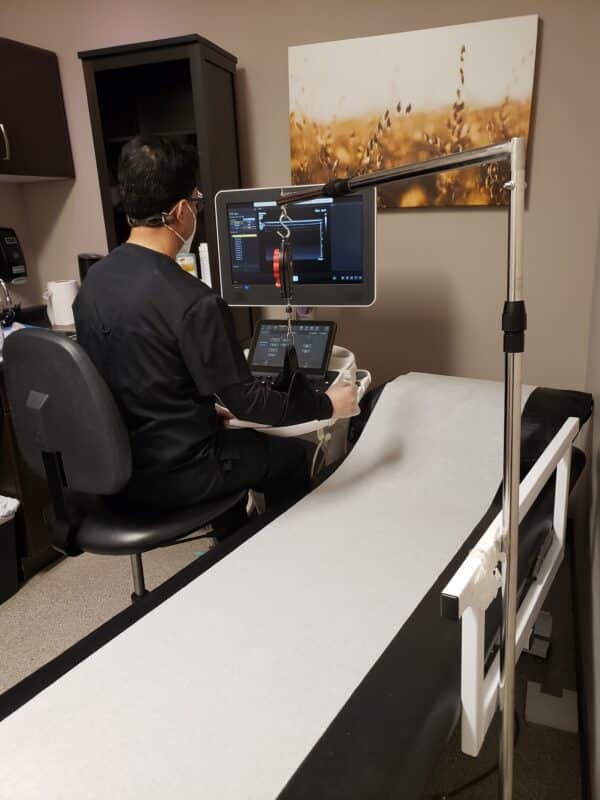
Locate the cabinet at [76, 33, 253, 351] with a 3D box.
[{"bbox_3d":[-0.500,-0.405,2.634,0.490,1.970,0.370,2,18,17],"label":"cabinet"}]

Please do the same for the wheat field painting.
[{"bbox_3d":[0.406,-1.063,2.317,0.914,0.610,0.035,2,18,17],"label":"wheat field painting"}]

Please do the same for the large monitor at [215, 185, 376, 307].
[{"bbox_3d":[-0.012,-0.498,1.970,0.540,0.374,0.060,3,16,20],"label":"large monitor"}]

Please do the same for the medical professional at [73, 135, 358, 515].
[{"bbox_3d":[-0.236,0.061,1.692,0.650,1.470,0.700,13,23,42],"label":"medical professional"}]

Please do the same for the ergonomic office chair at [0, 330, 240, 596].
[{"bbox_3d":[-0.488,0.310,1.757,0.580,1.100,0.580,10,21,36],"label":"ergonomic office chair"}]

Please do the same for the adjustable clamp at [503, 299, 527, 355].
[{"bbox_3d":[0.372,-0.127,1.048,0.042,0.096,0.042,2,18,17],"label":"adjustable clamp"}]

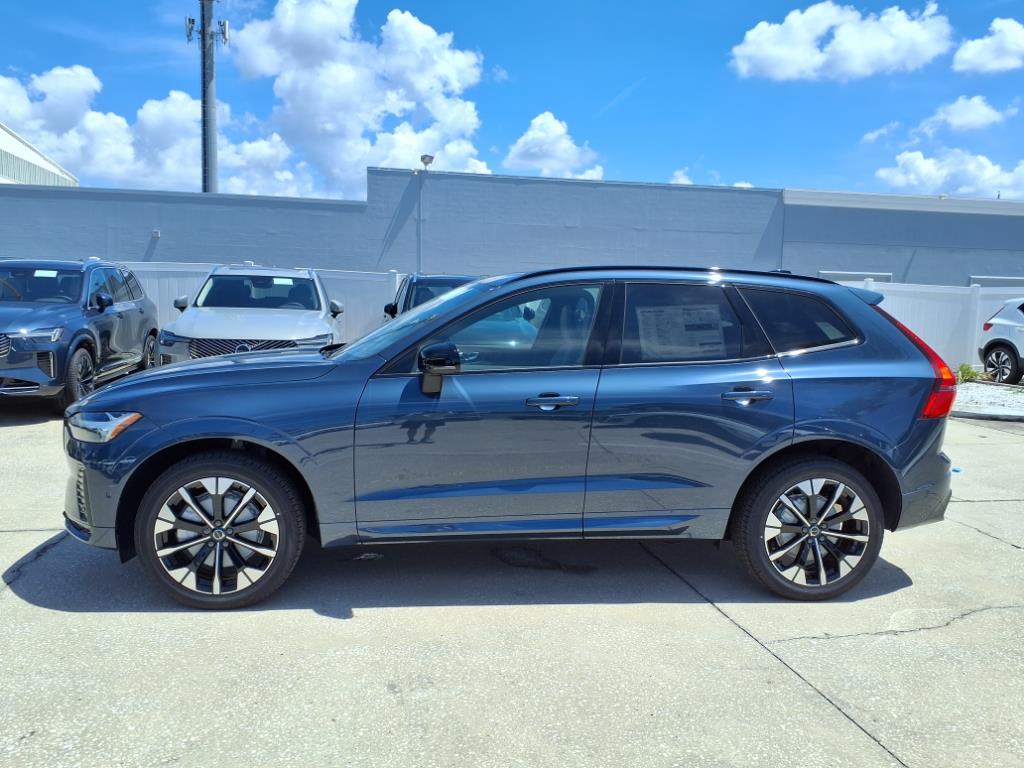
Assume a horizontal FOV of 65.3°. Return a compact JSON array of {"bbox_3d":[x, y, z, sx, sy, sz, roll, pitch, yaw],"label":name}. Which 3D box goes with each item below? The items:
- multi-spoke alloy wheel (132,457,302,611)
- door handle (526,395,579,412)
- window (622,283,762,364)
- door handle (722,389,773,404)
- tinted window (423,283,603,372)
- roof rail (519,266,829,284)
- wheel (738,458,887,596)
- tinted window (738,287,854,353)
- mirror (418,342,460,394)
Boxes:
[{"bbox_3d":[-1.354,0.678,3.758,0.738,0.738,0.255,1,4,-6],"label":"multi-spoke alloy wheel"},{"bbox_3d":[0.193,0.084,3.795,0.255,0.080,0.060,1,4,-6],"label":"door handle"},{"bbox_3d":[0.919,-0.305,4.044,0.795,0.462,0.055,1,-20,-6],"label":"window"},{"bbox_3d":[1.145,0.061,3.890,0.255,0.080,0.060,1,4,-6],"label":"door handle"},{"bbox_3d":[0.002,-0.291,3.941,0.930,0.506,0.055,1,-20,-6],"label":"tinted window"},{"bbox_3d":[0.851,-0.552,4.127,1.740,0.100,0.075,1,4,-6],"label":"roof rail"},{"bbox_3d":[1.496,0.715,4.050,0.738,0.738,0.255,1,4,-6],"label":"wheel"},{"bbox_3d":[1.474,-0.319,4.124,0.617,0.386,0.055,0,-20,-10],"label":"tinted window"},{"bbox_3d":[-0.328,-0.070,3.680,0.190,0.240,0.230,1,4,-6],"label":"mirror"}]

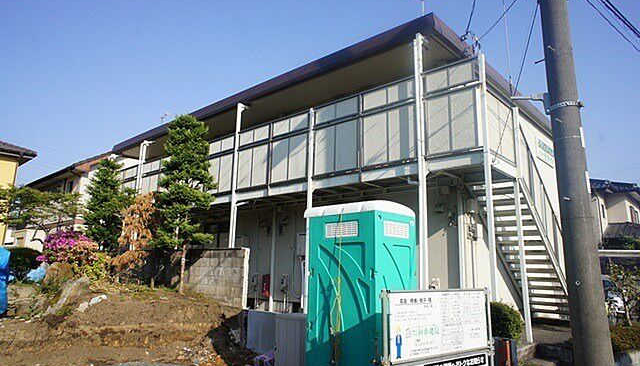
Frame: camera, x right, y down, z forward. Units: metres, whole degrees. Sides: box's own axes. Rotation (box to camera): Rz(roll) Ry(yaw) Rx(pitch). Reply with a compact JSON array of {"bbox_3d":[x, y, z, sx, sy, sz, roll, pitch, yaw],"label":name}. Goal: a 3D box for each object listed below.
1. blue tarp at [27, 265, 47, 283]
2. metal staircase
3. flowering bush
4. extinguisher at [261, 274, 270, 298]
[{"bbox_3d":[-6.848,2.186,10.300,0.420,0.420,0.360,9,-14,-32],"label":"blue tarp"},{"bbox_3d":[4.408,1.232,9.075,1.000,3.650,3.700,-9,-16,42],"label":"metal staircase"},{"bbox_3d":[-6.378,1.700,10.900,1.300,0.930,1.150,8,-13,-29],"label":"flowering bush"},{"bbox_3d":[-1.480,2.825,11.640,0.220,0.620,0.200,1,-12,0],"label":"extinguisher"}]

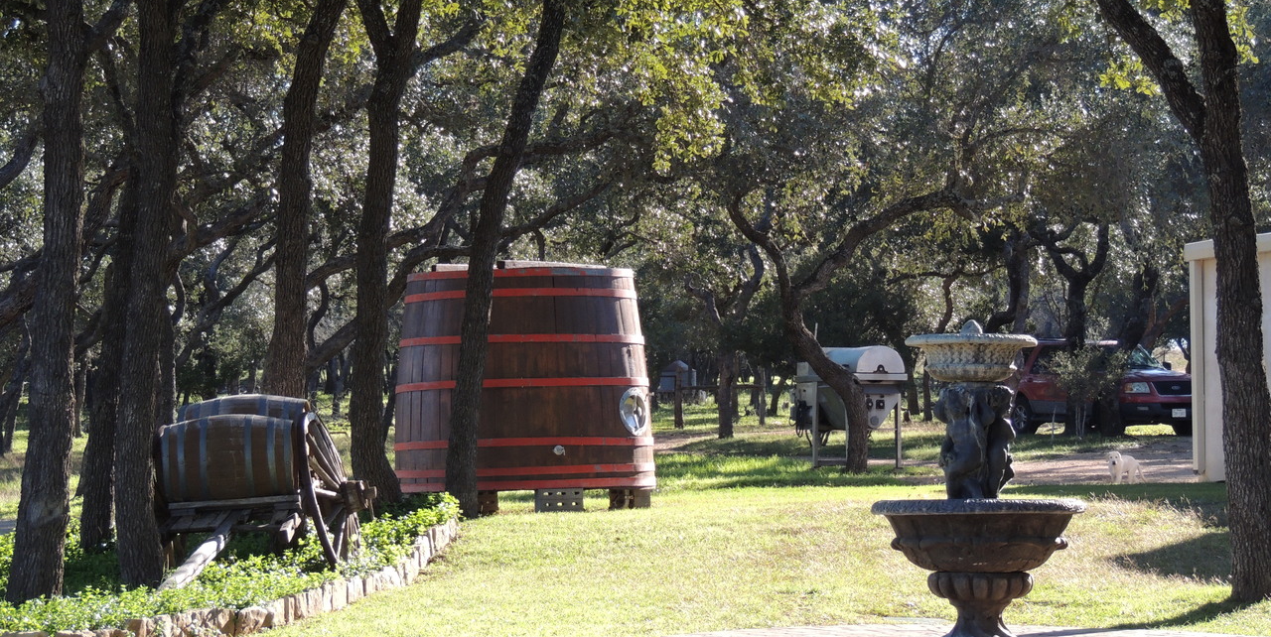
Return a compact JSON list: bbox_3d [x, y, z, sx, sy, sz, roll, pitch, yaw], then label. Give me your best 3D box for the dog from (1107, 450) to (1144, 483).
[{"bbox_3d":[5.910,1.794,46.500,0.480,0.420,0.170,1,-2,-36],"label":"dog"}]

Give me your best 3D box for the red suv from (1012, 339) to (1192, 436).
[{"bbox_3d":[9.000,1.355,74.500,2.020,1.950,5.230,0,-1,-27],"label":"red suv"}]

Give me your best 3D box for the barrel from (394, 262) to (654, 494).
[{"bbox_3d":[-1.028,0.565,35.700,2.390,2.070,2.390,-2,-1,0],"label":"barrel"}]

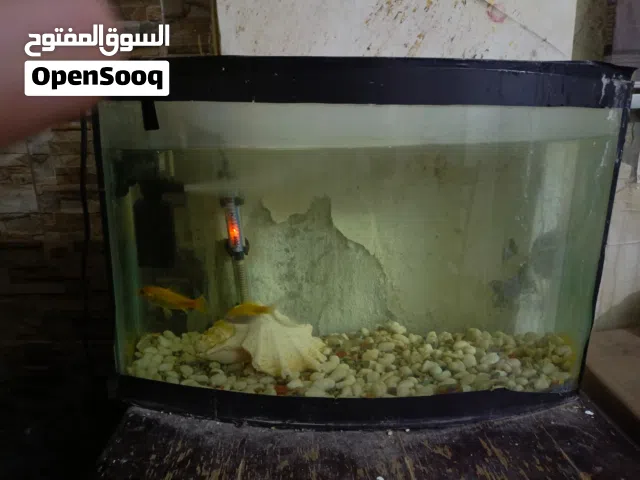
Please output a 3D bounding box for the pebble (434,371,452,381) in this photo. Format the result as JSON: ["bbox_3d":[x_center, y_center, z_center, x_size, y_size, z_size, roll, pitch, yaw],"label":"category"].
[{"bbox_3d":[0.175,0.193,0.656,0.026,0.014,0.022,2,13,0],"label":"pebble"}]

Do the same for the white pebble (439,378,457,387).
[{"bbox_3d":[0.169,0.189,0.612,0.023,0.011,0.019,1,13,0],"label":"white pebble"}]

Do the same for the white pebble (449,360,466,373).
[{"bbox_3d":[0.195,0.179,0.654,0.025,0.016,0.021,1,13,0],"label":"white pebble"}]

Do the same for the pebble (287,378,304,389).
[{"bbox_3d":[-0.032,0.188,0.605,0.023,0.012,0.019,1,13,0],"label":"pebble"}]

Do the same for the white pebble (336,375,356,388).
[{"bbox_3d":[0.033,0.177,0.580,0.024,0.015,0.020,1,12,0],"label":"white pebble"}]

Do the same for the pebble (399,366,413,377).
[{"bbox_3d":[0.123,0.190,0.664,0.020,0.015,0.017,2,13,0],"label":"pebble"}]

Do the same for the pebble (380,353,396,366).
[{"bbox_3d":[0.095,0.168,0.648,0.025,0.018,0.022,4,13,9],"label":"pebble"}]

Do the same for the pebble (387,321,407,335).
[{"bbox_3d":[0.122,0.139,0.731,0.030,0.020,0.025,4,13,10],"label":"pebble"}]

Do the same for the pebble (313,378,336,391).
[{"bbox_3d":[0.006,0.195,0.624,0.032,0.018,0.028,2,13,0],"label":"pebble"}]

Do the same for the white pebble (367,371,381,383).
[{"bbox_3d":[0.071,0.181,0.613,0.018,0.015,0.017,3,13,8],"label":"white pebble"}]

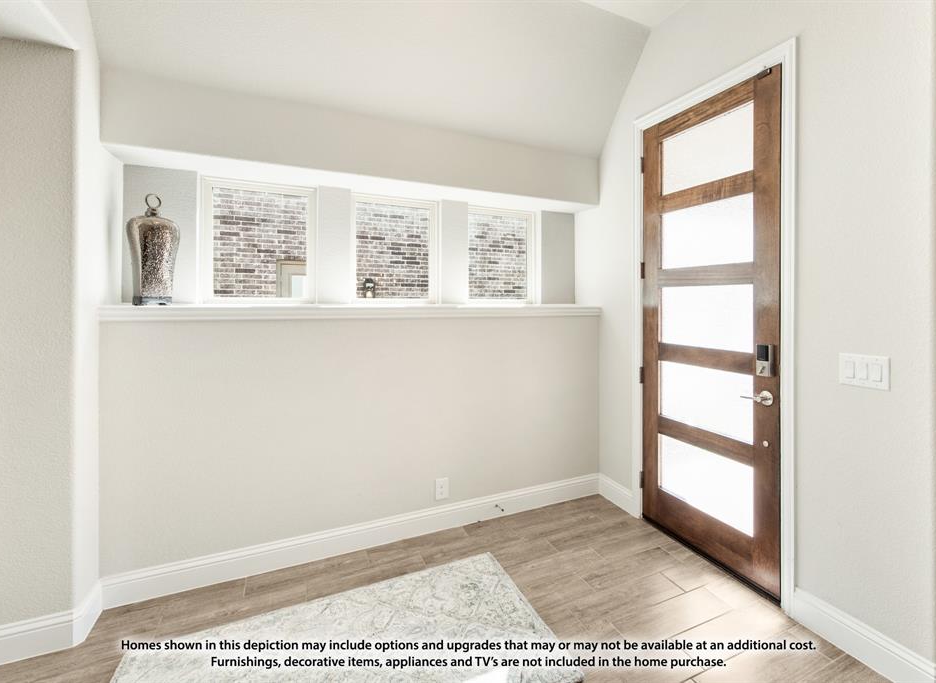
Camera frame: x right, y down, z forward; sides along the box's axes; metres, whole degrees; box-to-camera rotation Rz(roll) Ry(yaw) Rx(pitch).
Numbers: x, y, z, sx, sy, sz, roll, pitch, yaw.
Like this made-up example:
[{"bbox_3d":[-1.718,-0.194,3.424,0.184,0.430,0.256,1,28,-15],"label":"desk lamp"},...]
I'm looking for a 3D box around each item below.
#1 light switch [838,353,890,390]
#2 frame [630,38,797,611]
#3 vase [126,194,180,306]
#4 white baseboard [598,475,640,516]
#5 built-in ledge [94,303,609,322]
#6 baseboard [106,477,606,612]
[{"bbox_3d":[1.560,0.119,1.569,0.012,0.122,0.152,-1,4,-24],"label":"light switch"},{"bbox_3d":[1.307,-0.108,2.236,0.120,2.576,0.917,-1,2,-24],"label":"frame"},{"bbox_3d":[-1.544,-0.449,1.956,0.165,0.534,0.185,2,3,42],"label":"vase"},{"bbox_3d":[1.022,1.074,2.793,0.018,0.148,0.350,-2,5,-23],"label":"white baseboard"},{"bbox_3d":[-0.398,-0.186,2.484,2.870,0.080,0.282,-2,4,-24],"label":"built-in ledge"},{"bbox_3d":[-0.350,1.111,2.374,2.867,0.148,0.018,-2,5,-24],"label":"baseboard"}]

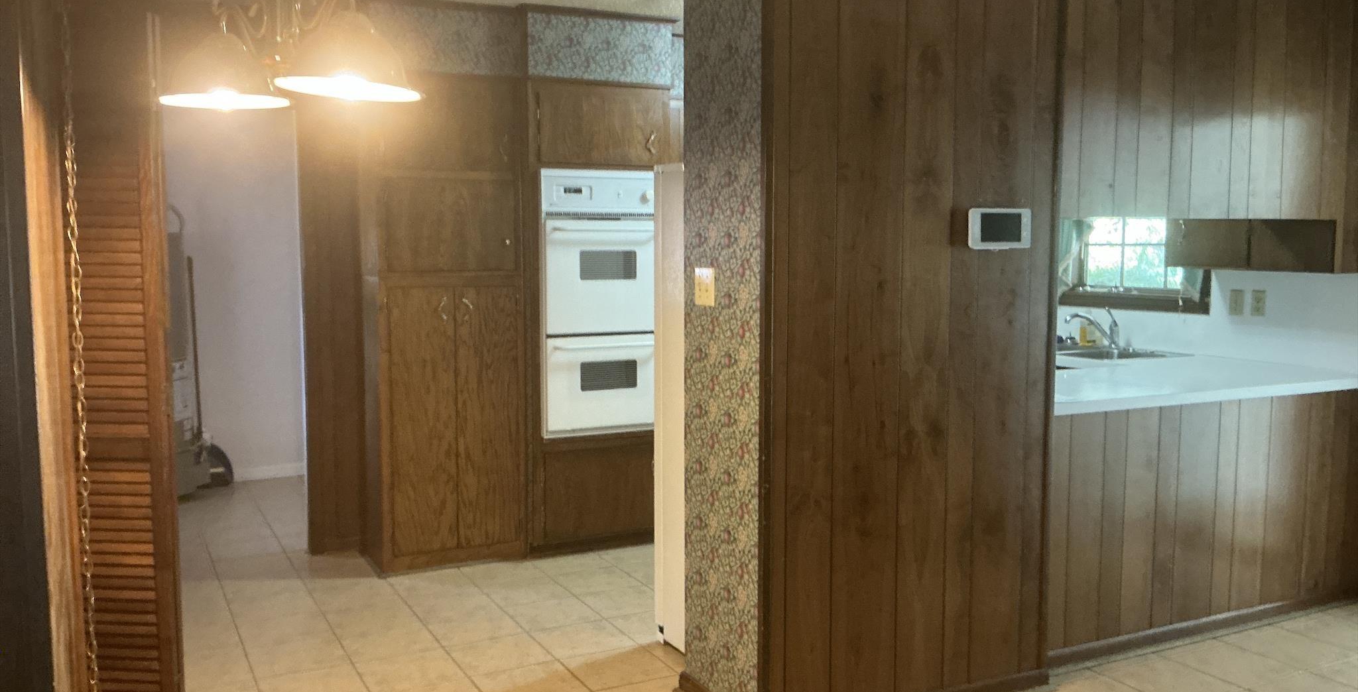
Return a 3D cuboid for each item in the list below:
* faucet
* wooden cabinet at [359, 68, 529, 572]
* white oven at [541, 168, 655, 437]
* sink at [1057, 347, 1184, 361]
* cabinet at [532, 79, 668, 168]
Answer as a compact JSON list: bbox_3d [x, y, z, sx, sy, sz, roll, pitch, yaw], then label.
[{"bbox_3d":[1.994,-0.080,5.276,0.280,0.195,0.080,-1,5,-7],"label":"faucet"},{"bbox_3d":[-1.090,-0.106,4.959,0.650,2.130,0.490,-3,6,-27],"label":"wooden cabinet"},{"bbox_3d":[-0.448,-0.207,5.170,0.605,1.175,0.580,-3,6,-27],"label":"white oven"},{"bbox_3d":[1.905,0.111,5.229,0.540,0.190,0.820,-3,6,-27],"label":"sink"},{"bbox_3d":[-0.467,-0.992,5.137,0.640,0.370,0.580,-3,6,-27],"label":"cabinet"}]

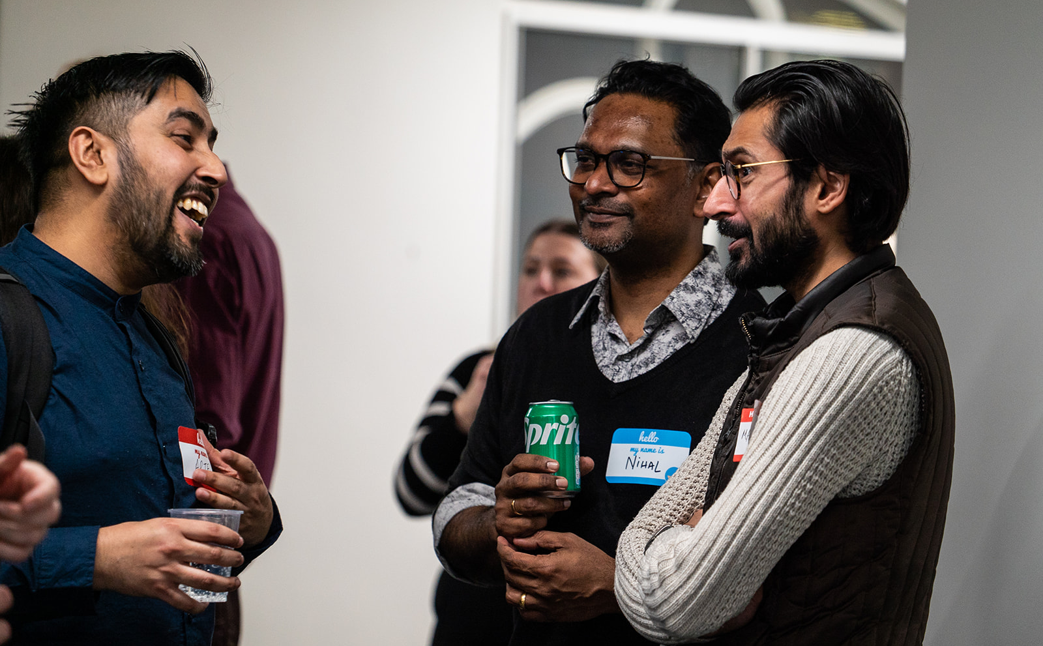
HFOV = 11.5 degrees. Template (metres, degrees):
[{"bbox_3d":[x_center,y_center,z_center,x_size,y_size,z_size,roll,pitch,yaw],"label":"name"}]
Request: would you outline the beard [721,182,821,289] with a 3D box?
[{"bbox_3d":[0.284,-0.103,6.060,0.108,0.128,0.140,-2,1,-12],"label":"beard"}]

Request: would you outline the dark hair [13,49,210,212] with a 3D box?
[{"bbox_3d":[-0.472,-0.223,5.980,0.232,0.182,0.172,-3,0,24],"label":"dark hair"}]

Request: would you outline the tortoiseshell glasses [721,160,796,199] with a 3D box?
[{"bbox_3d":[0.310,-0.171,6.060,0.143,0.050,0.138,-4,1,-12],"label":"tortoiseshell glasses"}]

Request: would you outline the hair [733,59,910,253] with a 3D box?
[{"bbox_3d":[0.352,-0.195,6.080,0.205,0.222,0.178,-1,1,-12],"label":"hair"}]

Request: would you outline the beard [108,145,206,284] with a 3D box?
[{"bbox_3d":[-0.400,-0.124,5.950,0.105,0.155,0.140,-3,0,24],"label":"beard"}]

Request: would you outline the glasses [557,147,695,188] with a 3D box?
[{"bbox_3d":[0.142,-0.191,6.390,0.143,0.052,0.145,3,0,36],"label":"glasses"}]

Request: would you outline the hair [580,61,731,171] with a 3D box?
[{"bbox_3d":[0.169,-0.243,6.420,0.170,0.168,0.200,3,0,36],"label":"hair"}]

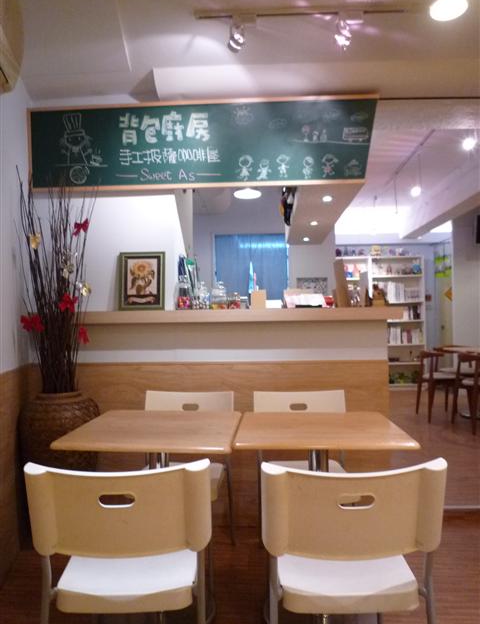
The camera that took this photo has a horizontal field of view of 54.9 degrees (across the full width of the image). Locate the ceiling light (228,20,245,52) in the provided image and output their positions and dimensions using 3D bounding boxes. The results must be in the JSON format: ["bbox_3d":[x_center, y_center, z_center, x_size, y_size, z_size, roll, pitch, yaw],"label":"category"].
[{"bbox_3d":[-0.016,-1.276,2.144,0.072,0.110,0.085,-1,-1,3],"label":"ceiling light"}]

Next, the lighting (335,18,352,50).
[{"bbox_3d":[0.459,-1.231,2.050,0.075,0.120,0.095,-1,-1,-9],"label":"lighting"}]

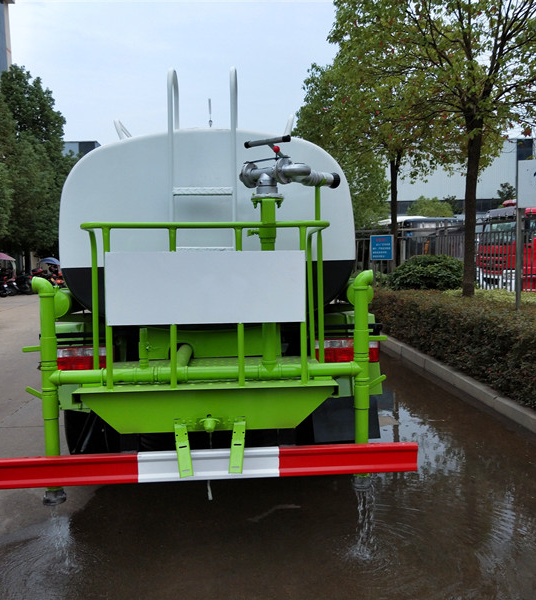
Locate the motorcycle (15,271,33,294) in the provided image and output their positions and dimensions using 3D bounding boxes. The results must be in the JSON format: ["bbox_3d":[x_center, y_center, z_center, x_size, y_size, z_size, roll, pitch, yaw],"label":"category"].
[{"bbox_3d":[-9.571,-0.720,22.243,1.750,1.000,0.720,2,6,26],"label":"motorcycle"}]

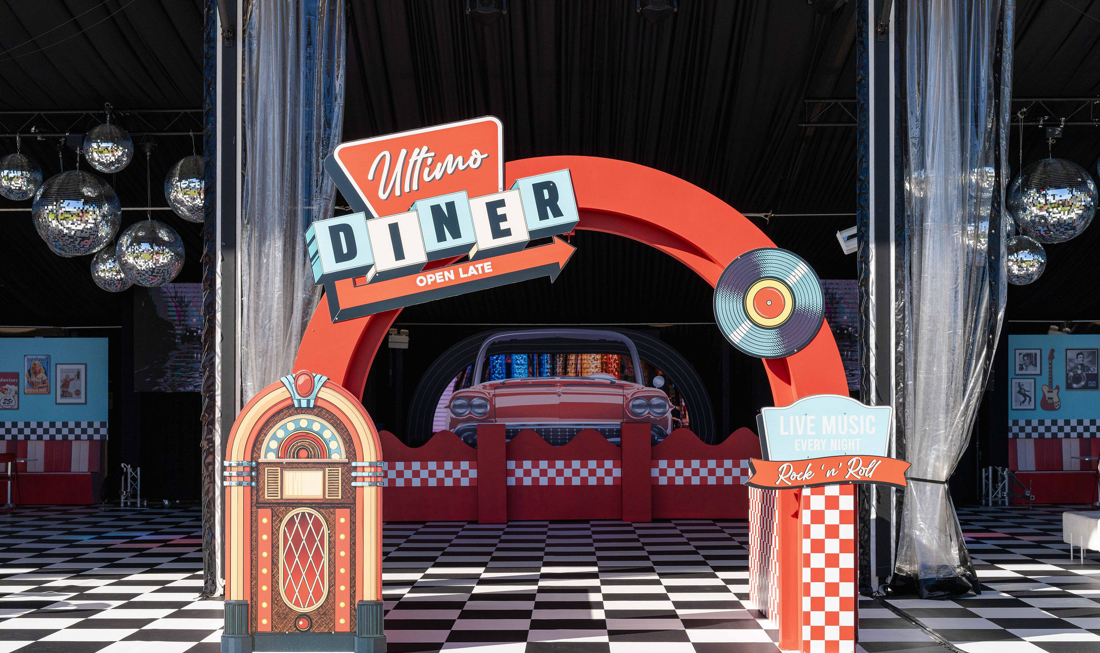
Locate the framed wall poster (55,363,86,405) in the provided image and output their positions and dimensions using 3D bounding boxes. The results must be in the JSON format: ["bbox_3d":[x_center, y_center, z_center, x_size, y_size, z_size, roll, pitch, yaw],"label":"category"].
[{"bbox_3d":[-6.939,0.838,22.150,0.451,0.600,0.030,0,-2,1],"label":"framed wall poster"}]

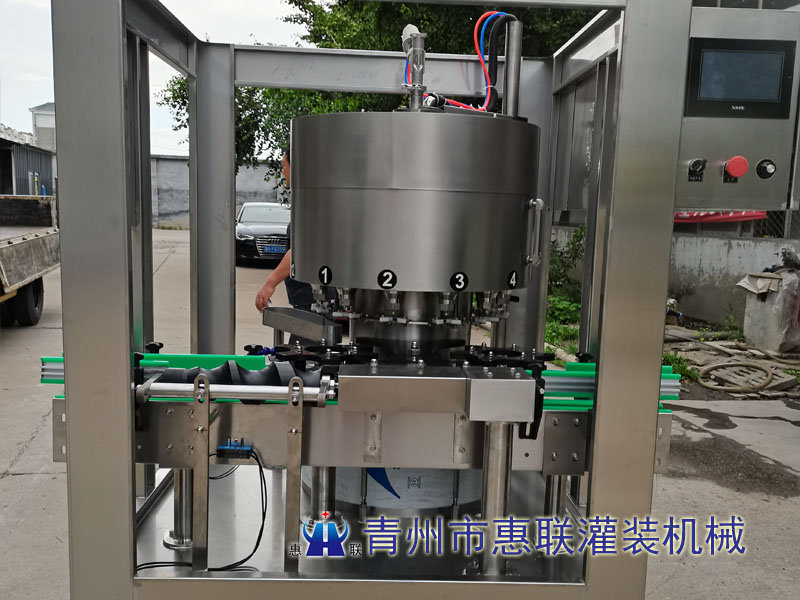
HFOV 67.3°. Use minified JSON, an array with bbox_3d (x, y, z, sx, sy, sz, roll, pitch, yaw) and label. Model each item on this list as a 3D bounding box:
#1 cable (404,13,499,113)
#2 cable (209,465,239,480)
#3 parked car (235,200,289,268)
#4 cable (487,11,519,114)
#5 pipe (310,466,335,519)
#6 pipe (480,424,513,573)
[{"bbox_3d":[0.127,-0.586,1.479,0.212,0.235,0.090,1,8,-3],"label":"cable"},{"bbox_3d":[-0.382,0.372,1.300,0.068,0.039,0.050,1,8,-3],"label":"cable"},{"bbox_3d":[-3.283,-1.773,15.511,1.870,1.460,5.000,0,8,-13],"label":"parked car"},{"bbox_3d":[0.255,-0.583,1.486,0.077,0.231,0.050,1,8,-3],"label":"cable"},{"bbox_3d":[-0.178,0.447,1.423,0.060,0.140,0.060,1,8,-3],"label":"pipe"},{"bbox_3d":[0.201,0.400,1.230,0.047,0.319,0.047,1,8,-3],"label":"pipe"}]

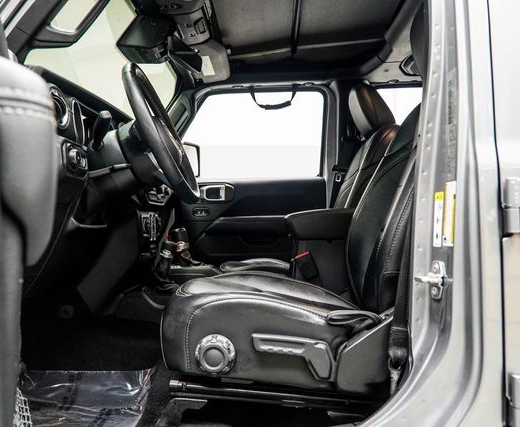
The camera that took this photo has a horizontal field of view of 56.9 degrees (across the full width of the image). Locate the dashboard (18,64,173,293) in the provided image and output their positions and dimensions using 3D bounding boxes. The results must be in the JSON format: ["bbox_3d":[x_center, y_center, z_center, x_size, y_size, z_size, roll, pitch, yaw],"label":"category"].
[{"bbox_3d":[-0.430,-0.040,1.500,0.380,0.480,1.380,0,0,3],"label":"dashboard"}]

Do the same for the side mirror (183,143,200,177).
[{"bbox_3d":[-0.395,-0.275,2.460,0.100,0.178,0.220,0,0,20],"label":"side mirror"}]

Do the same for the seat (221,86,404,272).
[{"bbox_3d":[0.208,-0.076,1.979,0.770,0.910,0.530,0,1,2],"label":"seat"}]

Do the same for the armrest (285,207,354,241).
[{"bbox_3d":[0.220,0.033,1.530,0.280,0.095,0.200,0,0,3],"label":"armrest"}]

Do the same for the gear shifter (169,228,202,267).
[{"bbox_3d":[-0.237,0.112,1.550,0.100,0.130,0.075,0,0,3],"label":"gear shifter"}]

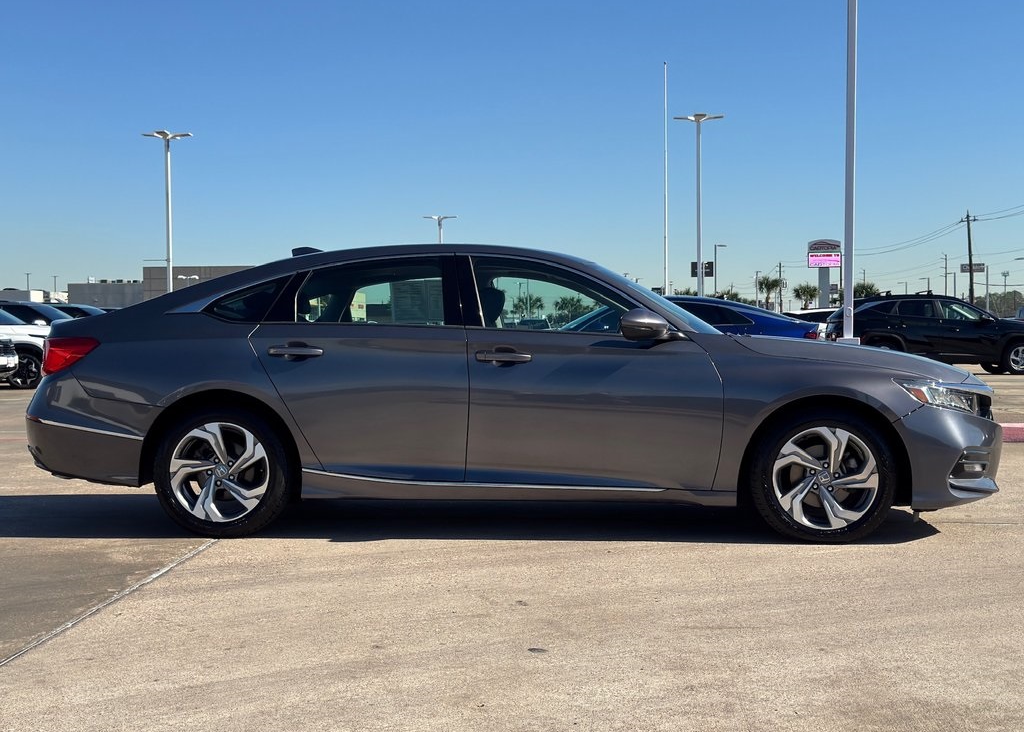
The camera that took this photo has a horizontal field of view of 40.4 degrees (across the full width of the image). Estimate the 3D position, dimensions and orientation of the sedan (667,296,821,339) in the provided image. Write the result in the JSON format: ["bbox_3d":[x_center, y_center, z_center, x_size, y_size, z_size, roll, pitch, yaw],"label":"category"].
[{"bbox_3d":[1.858,-0.287,19.500,4.850,1.440,1.850,0,2,0],"label":"sedan"}]

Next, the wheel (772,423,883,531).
[{"bbox_3d":[1.446,0.513,6.461,0.472,0.472,0.200,0,2,4],"label":"wheel"}]

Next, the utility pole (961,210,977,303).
[{"bbox_3d":[42.212,-8.792,128.000,1.450,11.400,0.400,-2,2,0],"label":"utility pole"}]

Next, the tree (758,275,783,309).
[{"bbox_3d":[24.124,-5.704,130.000,2.400,5.600,2.400,0,2,0],"label":"tree"}]

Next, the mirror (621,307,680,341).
[{"bbox_3d":[0.636,-0.191,6.382,0.260,0.150,0.250,0,2,4],"label":"mirror"}]

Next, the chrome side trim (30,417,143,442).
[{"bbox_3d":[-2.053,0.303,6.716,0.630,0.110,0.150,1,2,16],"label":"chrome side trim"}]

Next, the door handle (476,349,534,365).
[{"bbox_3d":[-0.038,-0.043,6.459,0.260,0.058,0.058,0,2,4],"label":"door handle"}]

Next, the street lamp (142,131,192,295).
[{"bbox_3d":[-13.133,-4.736,53.144,1.950,8.450,1.950,0,2,4],"label":"street lamp"}]

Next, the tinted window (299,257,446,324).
[{"bbox_3d":[-0.668,-0.354,6.661,0.735,0.350,0.040,0,-22,4],"label":"tinted window"}]

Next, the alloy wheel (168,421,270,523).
[{"bbox_3d":[-1.375,0.501,6.672,0.470,0.470,0.200,0,2,4],"label":"alloy wheel"}]

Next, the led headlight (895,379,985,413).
[{"bbox_3d":[2.005,0.142,6.540,0.490,0.180,0.430,0,2,4],"label":"led headlight"}]

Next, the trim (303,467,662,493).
[{"bbox_3d":[-0.144,0.529,6.498,1.690,0.100,0.045,0,2,4],"label":"trim"}]

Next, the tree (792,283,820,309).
[{"bbox_3d":[27.491,-5.283,130.000,2.500,4.800,2.500,0,2,0],"label":"tree"}]

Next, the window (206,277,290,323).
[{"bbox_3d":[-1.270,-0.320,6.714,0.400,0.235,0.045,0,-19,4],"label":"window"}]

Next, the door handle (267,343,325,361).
[{"bbox_3d":[-1.018,-0.068,6.540,0.265,0.080,0.050,0,2,4],"label":"door handle"}]

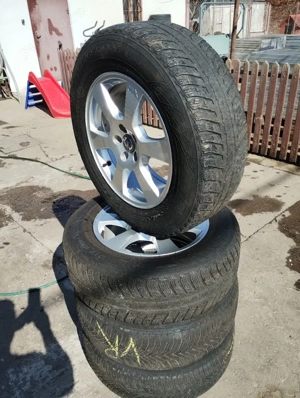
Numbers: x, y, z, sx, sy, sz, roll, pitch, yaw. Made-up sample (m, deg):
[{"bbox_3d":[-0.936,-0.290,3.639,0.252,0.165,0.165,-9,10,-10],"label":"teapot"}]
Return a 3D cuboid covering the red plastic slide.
[{"bbox_3d":[-1.787,-1.943,5.876,0.500,0.700,1.280,-27,37,-37],"label":"red plastic slide"}]

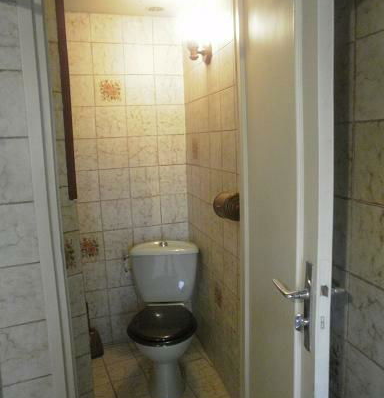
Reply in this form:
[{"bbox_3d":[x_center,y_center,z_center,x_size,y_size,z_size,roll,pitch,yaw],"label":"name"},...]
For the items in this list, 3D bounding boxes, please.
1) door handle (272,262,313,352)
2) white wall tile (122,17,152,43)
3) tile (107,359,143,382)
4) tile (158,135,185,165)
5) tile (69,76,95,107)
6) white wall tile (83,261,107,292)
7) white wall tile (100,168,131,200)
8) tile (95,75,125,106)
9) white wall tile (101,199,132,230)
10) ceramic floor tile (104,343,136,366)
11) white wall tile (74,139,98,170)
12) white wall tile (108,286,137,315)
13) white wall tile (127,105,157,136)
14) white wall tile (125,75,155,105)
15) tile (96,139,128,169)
[{"bbox_3d":[0.251,0.257,0.988,0.060,0.234,0.125,-3,8,-7],"label":"door handle"},{"bbox_3d":[-0.348,-1.079,2.458,0.198,0.180,0.010,-5,8,-19],"label":"white wall tile"},{"bbox_3d":[-0.416,1.062,2.365,0.197,0.010,0.197,-5,9,-23],"label":"tile"},{"bbox_3d":[-0.133,-0.326,2.650,0.200,0.203,0.010,-4,8,-17],"label":"tile"},{"bbox_3d":[-0.699,-0.672,2.389,0.184,0.200,0.010,-5,8,-19],"label":"tile"},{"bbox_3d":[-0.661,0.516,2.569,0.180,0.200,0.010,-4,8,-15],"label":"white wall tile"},{"bbox_3d":[-0.505,-0.097,2.563,0.198,0.203,0.010,-4,8,-17],"label":"white wall tile"},{"bbox_3d":[-0.520,-0.687,2.431,0.197,0.199,0.010,-4,9,-15],"label":"tile"},{"bbox_3d":[-0.499,0.107,2.563,0.198,0.200,0.010,-4,8,-15],"label":"white wall tile"},{"bbox_3d":[-0.492,1.043,2.563,0.199,0.010,0.197,-5,9,-22],"label":"ceramic floor tile"},{"bbox_3d":[-0.683,-0.284,2.484,0.158,0.203,0.010,-4,8,-17],"label":"white wall tile"},{"bbox_3d":[-0.478,0.705,2.675,0.198,0.203,0.010,-4,8,-17],"label":"white wall tile"},{"bbox_3d":[-0.328,-0.513,2.534,0.198,0.200,0.010,-4,8,-15],"label":"white wall tile"},{"bbox_3d":[-0.333,-0.702,2.483,0.197,0.199,0.010,-4,9,-15],"label":"white wall tile"},{"bbox_3d":[-0.511,-0.296,2.502,0.198,0.200,0.010,-5,8,-19],"label":"tile"}]

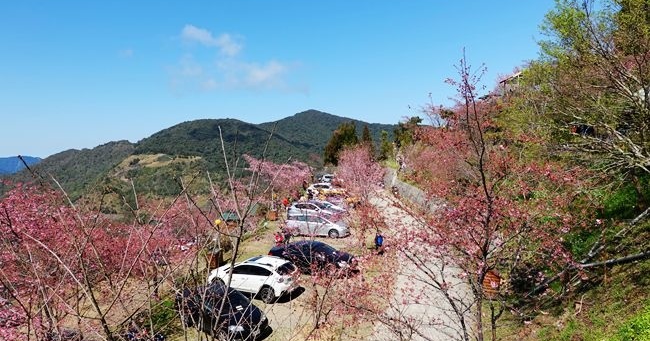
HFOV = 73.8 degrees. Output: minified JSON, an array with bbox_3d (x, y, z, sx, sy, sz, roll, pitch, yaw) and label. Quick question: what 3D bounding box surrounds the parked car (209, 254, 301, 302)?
[{"bbox_3d":[-3.281,4.792,19.791,4.450,1.580,1.800,1,5,26],"label":"parked car"}]

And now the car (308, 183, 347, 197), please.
[{"bbox_3d":[0.199,2.187,46.443,4.400,1.530,1.760,0,4,12],"label":"car"}]

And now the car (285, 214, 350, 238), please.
[{"bbox_3d":[-0.501,3.822,30.342,4.480,1.560,1.720,0,4,12],"label":"car"}]

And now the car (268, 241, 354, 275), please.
[{"bbox_3d":[-0.670,4.537,22.995,4.580,1.470,1.790,0,4,15],"label":"car"}]

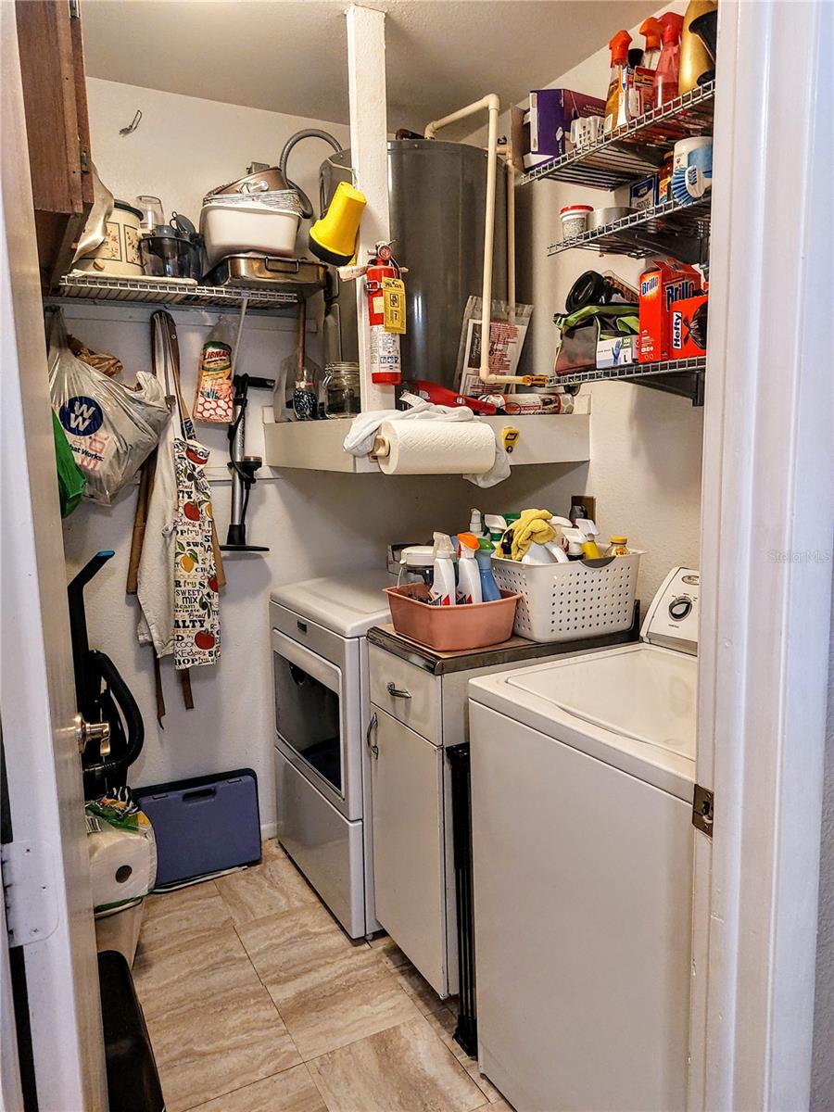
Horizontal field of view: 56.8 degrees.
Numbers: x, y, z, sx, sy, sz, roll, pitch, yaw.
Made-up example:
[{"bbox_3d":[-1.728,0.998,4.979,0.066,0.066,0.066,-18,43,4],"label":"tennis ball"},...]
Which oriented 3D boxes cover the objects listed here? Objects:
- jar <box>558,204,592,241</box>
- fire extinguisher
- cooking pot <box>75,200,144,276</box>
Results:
[{"bbox_3d":[0.407,-0.844,1.983,0.087,0.100,0.087,-1,8,0],"label":"jar"},{"bbox_3d":[-0.079,-0.623,1.995,0.110,0.365,0.100,-1,8,0],"label":"fire extinguisher"},{"bbox_3d":[-0.876,-0.881,2.183,0.225,0.225,0.225,-3,8,-13],"label":"cooking pot"}]

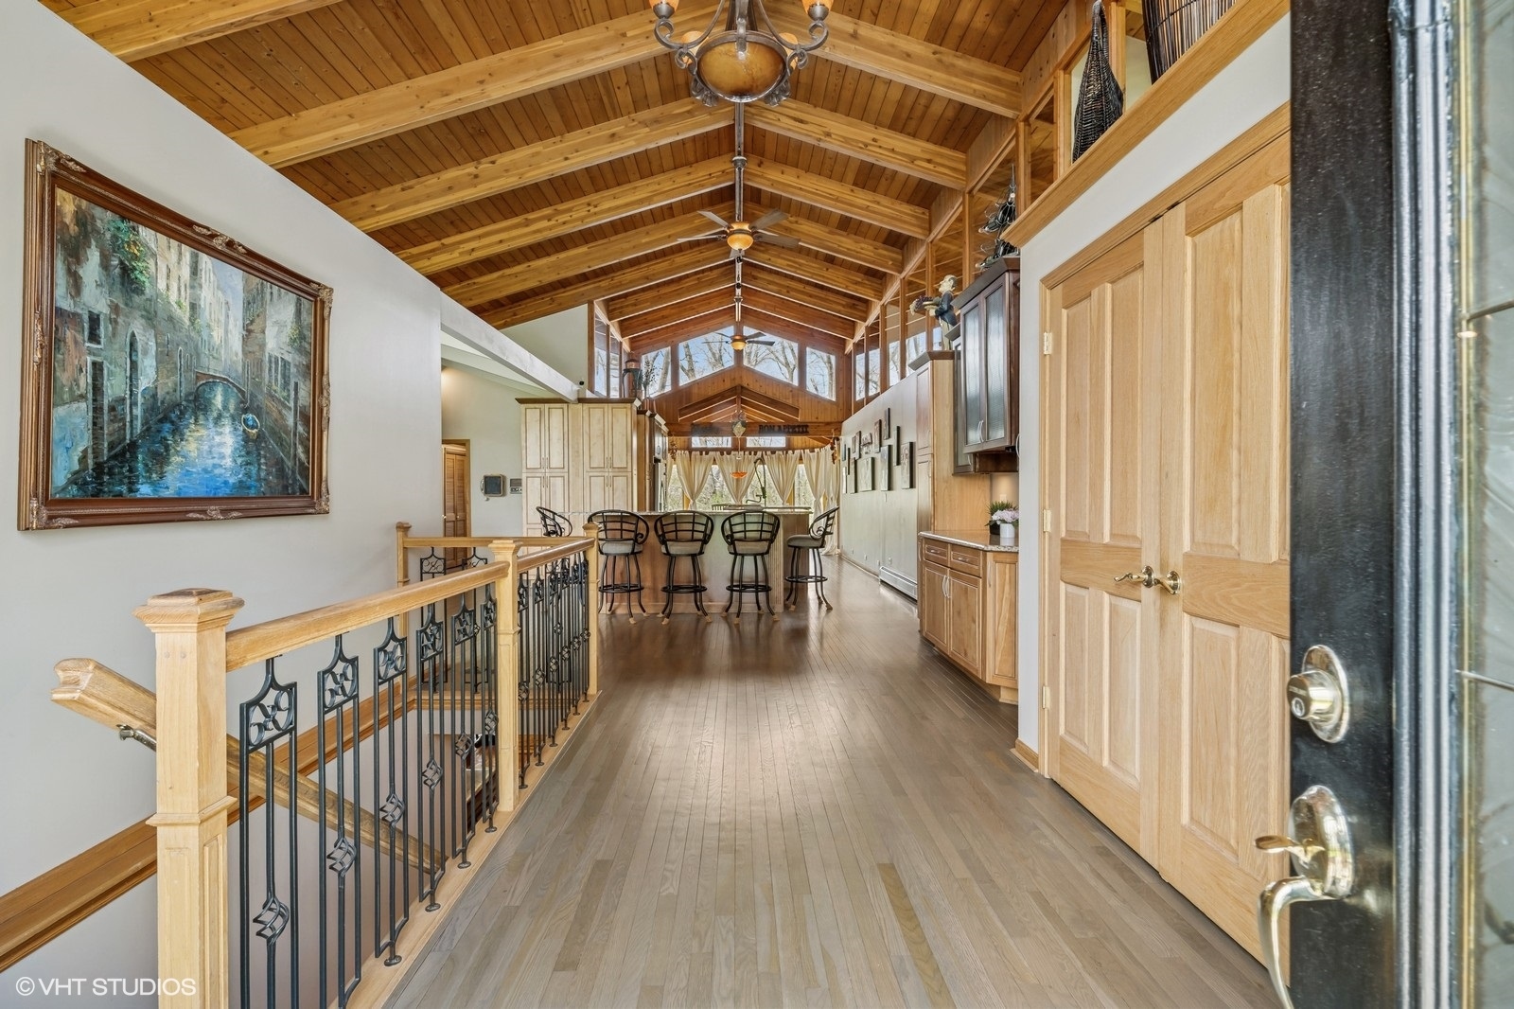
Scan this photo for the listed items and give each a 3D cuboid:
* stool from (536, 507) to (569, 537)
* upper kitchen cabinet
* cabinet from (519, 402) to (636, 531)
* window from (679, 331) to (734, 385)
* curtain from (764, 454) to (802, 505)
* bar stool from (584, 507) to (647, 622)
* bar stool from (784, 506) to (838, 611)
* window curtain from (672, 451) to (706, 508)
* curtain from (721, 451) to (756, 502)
[{"bbox_3d":[-2.085,0.574,7.225,0.575,1.070,0.570,0,1,-8],"label":"stool"},{"bbox_3d":[1.707,-0.865,4.786,0.450,1.266,1.330,0,1,-2],"label":"upper kitchen cabinet"},{"bbox_3d":[-2.348,-0.147,8.940,1.550,2.476,0.440,0,1,-2],"label":"cabinet"},{"bbox_3d":[-0.999,-2.873,13.146,1.100,1.030,0.100,0,1,-2],"label":"window"},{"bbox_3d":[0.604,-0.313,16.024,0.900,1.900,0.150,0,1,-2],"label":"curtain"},{"bbox_3d":[-1.321,0.584,6.489,0.570,1.066,0.575,0,1,5],"label":"bar stool"},{"bbox_3d":[0.604,0.573,7.299,0.575,1.070,0.570,0,1,3],"label":"bar stool"},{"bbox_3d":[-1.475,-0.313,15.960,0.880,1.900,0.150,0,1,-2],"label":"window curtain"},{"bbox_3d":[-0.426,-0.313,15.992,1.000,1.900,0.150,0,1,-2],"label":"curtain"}]

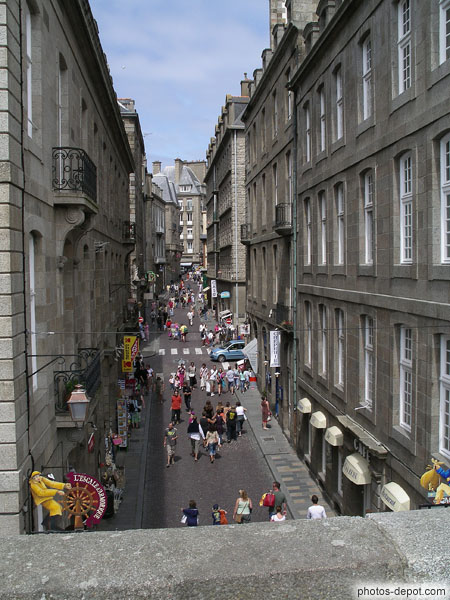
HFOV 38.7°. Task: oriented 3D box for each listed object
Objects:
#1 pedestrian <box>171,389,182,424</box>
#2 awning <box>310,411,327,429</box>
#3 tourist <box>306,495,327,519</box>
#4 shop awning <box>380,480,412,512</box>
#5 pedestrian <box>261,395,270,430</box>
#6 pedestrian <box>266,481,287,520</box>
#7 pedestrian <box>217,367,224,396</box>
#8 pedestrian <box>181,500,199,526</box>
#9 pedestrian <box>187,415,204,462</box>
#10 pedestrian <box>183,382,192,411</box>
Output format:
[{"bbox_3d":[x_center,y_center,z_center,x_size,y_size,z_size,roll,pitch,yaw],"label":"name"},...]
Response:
[{"bbox_3d":[-2.471,5.420,32.502,0.580,1.750,0.420,-1,3,-5],"label":"pedestrian"},{"bbox_3d":[3.542,4.521,24.190,0.330,0.410,1.020,-1,3,-5],"label":"awning"},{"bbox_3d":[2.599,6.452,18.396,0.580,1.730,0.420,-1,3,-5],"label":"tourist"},{"bbox_3d":[4.104,4.848,15.404,0.400,0.570,1.220,-1,3,-5],"label":"shop awning"},{"bbox_3d":[1.992,5.521,31.400,0.420,1.660,0.500,0,3,19],"label":"pedestrian"},{"bbox_3d":[1.595,6.446,19.608,0.660,1.760,0.450,-1,3,-5],"label":"pedestrian"},{"bbox_3d":[-0.289,4.939,38.616,0.500,1.650,0.400,-1,3,-5],"label":"pedestrian"},{"bbox_3d":[-1.022,6.740,19.186,0.500,1.500,0.360,-1,3,-7],"label":"pedestrian"},{"bbox_3d":[-1.207,5.760,26.437,0.580,1.780,0.500,-1,3,-5],"label":"pedestrian"},{"bbox_3d":[-2.041,5.235,34.804,0.480,1.562,0.380,0,3,0],"label":"pedestrian"}]

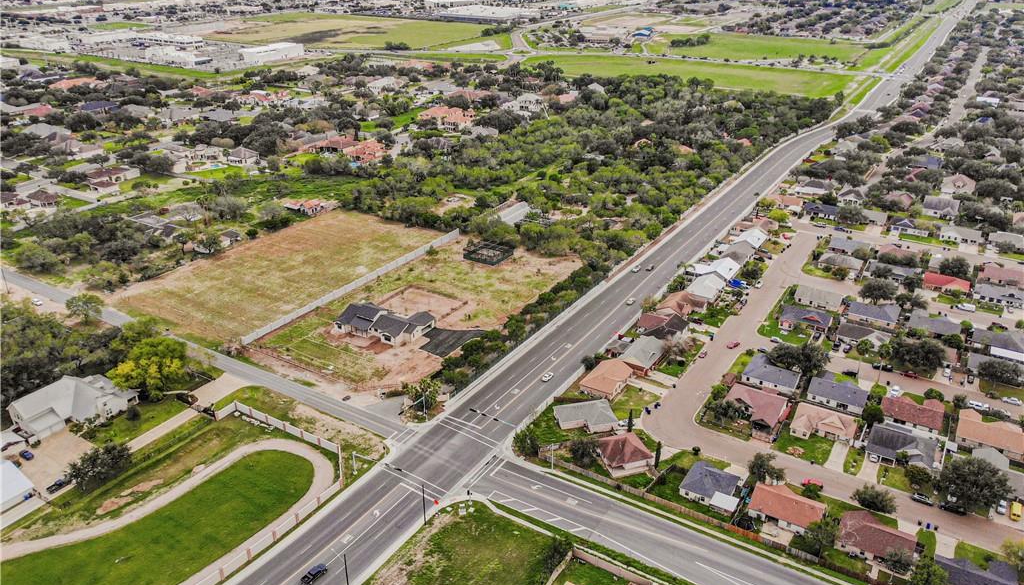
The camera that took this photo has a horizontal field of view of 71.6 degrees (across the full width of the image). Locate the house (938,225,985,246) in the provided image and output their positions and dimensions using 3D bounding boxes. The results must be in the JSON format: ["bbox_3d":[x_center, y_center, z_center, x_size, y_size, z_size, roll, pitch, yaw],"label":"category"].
[{"bbox_3d":[203.450,-26.885,320.874,16.100,5.000,13.000,14,30,25],"label":"house"}]

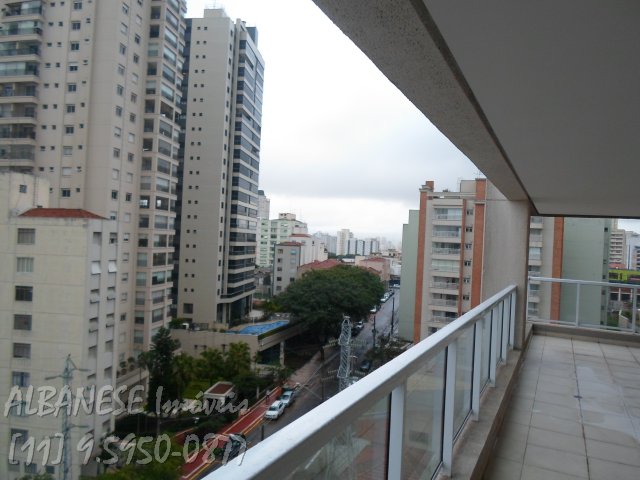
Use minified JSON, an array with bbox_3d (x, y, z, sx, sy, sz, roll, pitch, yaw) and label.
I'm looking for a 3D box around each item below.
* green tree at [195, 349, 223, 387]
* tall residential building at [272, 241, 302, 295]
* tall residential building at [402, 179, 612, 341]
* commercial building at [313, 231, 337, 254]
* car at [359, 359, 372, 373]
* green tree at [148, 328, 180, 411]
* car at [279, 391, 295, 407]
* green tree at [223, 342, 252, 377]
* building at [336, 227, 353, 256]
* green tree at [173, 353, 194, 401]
[{"bbox_3d":[-18.352,21.283,77.847,4.700,6.400,4.700,3,0,10],"label":"green tree"},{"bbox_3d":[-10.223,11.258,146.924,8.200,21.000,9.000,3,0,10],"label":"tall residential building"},{"bbox_3d":[33.562,7.544,84.144,31.000,35.000,20.000,3,0,27],"label":"tall residential building"},{"bbox_3d":[5.768,8.122,609.975,28.000,34.000,20.000,3,0,10],"label":"commercial building"},{"bbox_3d":[9.296,25.417,94.069,1.700,1.470,4.200,3,0,14],"label":"car"},{"bbox_3d":[-21.229,17.320,62.624,4.400,11.200,4.400,3,-1,15],"label":"green tree"},{"bbox_3d":[-5.072,24.557,71.764,1.700,1.470,4.100,3,0,16],"label":"car"},{"bbox_3d":[-14.518,21.098,81.849,5.200,6.400,5.200,3,0,10],"label":"green tree"},{"bbox_3d":[29.509,6.960,564.989,16.000,38.000,16.000,3,0,10],"label":"building"},{"bbox_3d":[-19.268,19.552,66.114,2.900,7.000,2.900,3,-1,15],"label":"green tree"}]

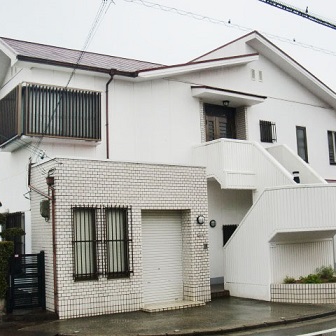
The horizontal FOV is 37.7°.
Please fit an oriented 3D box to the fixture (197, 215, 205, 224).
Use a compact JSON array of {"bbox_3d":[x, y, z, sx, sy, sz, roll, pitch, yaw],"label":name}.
[{"bbox_3d":[0.824,1.313,12.444,0.218,0.223,0.139,3,-8,-32],"label":"fixture"}]

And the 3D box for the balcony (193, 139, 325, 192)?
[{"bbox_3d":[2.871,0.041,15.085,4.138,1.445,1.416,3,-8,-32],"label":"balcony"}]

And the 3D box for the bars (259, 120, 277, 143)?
[{"bbox_3d":[3.319,-1.191,16.272,0.703,0.683,0.168,3,-8,-32],"label":"bars"}]

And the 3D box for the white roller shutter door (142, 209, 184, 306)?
[{"bbox_3d":[-0.184,2.187,12.270,1.346,2.277,0.099,3,-8,-32],"label":"white roller shutter door"}]

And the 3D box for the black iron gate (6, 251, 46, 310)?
[{"bbox_3d":[-3.121,2.516,10.896,0.861,1.287,0.119,3,-8,-32],"label":"black iron gate"}]

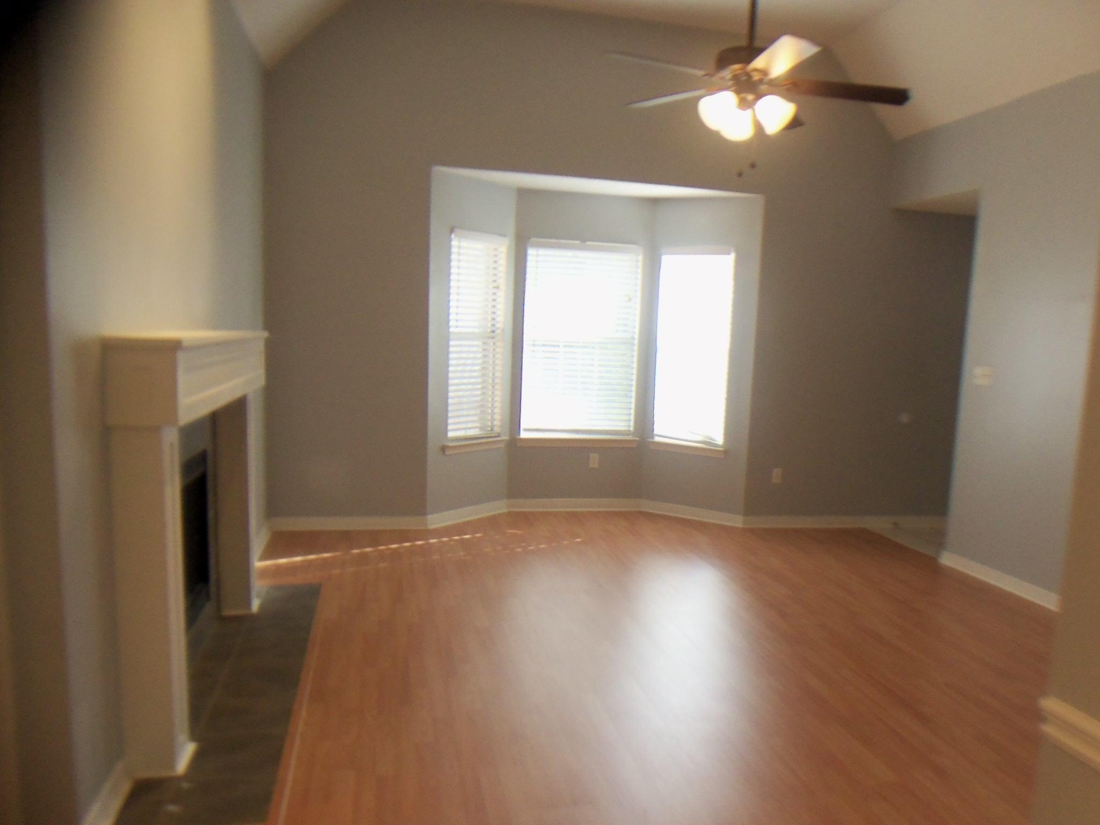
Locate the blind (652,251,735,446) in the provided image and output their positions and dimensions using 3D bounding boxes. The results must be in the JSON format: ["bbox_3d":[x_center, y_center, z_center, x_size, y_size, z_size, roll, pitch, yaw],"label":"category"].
[{"bbox_3d":[1.097,-0.507,6.775,0.584,1.448,0.055,5,7,31],"label":"blind"}]

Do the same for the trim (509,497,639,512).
[{"bbox_3d":[0.201,0.727,6.957,1.059,0.092,0.020,1,6,-11],"label":"trim"}]

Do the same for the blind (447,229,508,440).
[{"bbox_3d":[-0.539,-0.552,6.448,0.055,1.469,0.576,6,7,37],"label":"blind"}]

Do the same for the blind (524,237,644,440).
[{"bbox_3d":[0.246,-0.560,6.870,0.883,1.470,0.055,1,6,-11],"label":"blind"}]

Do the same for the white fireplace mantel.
[{"bbox_3d":[-1.327,0.376,3.475,0.202,1.365,1.761,1,6,-10],"label":"white fireplace mantel"}]

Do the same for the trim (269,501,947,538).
[{"bbox_3d":[0.558,0.758,6.741,5.086,0.096,0.609,1,6,-11],"label":"trim"}]

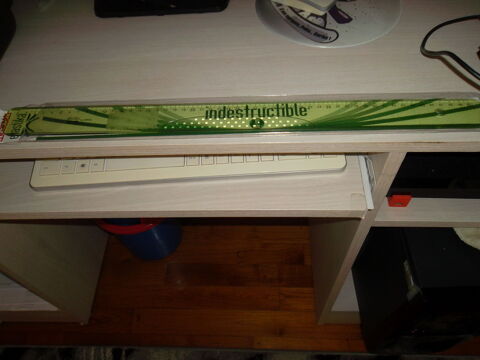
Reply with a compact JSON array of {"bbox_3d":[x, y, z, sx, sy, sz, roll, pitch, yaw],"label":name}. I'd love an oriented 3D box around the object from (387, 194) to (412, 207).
[{"bbox_3d":[0.223,0.027,0.524,0.023,0.021,0.012,-1,54,3],"label":"object"}]

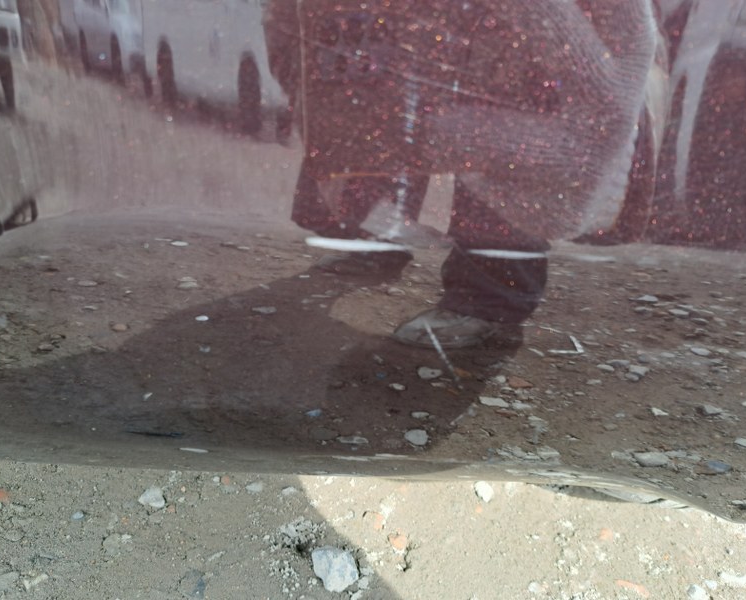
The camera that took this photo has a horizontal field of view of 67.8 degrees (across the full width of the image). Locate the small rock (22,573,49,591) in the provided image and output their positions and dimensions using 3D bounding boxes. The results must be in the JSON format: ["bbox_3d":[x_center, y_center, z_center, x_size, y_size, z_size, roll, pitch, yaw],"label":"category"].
[{"bbox_3d":[-0.388,0.324,0.638,0.027,0.011,0.016,-14,36,-21],"label":"small rock"}]

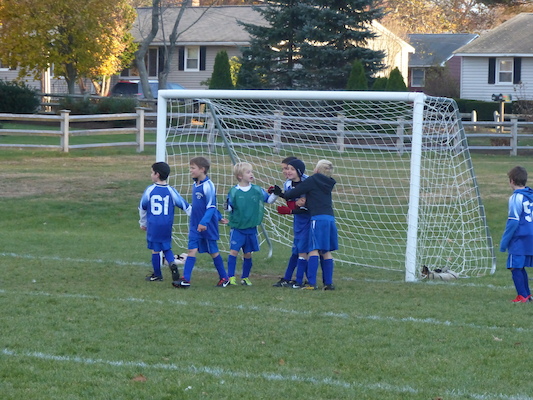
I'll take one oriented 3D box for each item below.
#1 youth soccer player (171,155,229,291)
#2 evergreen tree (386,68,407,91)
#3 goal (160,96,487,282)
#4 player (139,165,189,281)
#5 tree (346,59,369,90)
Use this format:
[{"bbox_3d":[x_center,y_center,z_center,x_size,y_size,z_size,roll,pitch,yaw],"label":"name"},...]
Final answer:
[{"bbox_3d":[-0.666,0.227,30.300,0.480,1.310,0.430,0,2,-39],"label":"youth soccer player"},{"bbox_3d":[4.805,-3.678,111.000,0.900,2.500,0.900,1,1,0],"label":"evergreen tree"},{"bbox_3d":[0.705,-0.187,34.036,3.800,2.030,1.700,3,2,41],"label":"goal"},{"bbox_3d":[-1.056,0.228,31.100,0.500,1.230,0.420,1,2,-25],"label":"player"},{"bbox_3d":[3.333,-3.773,110.000,0.980,2.750,0.980,1,1,0],"label":"tree"}]

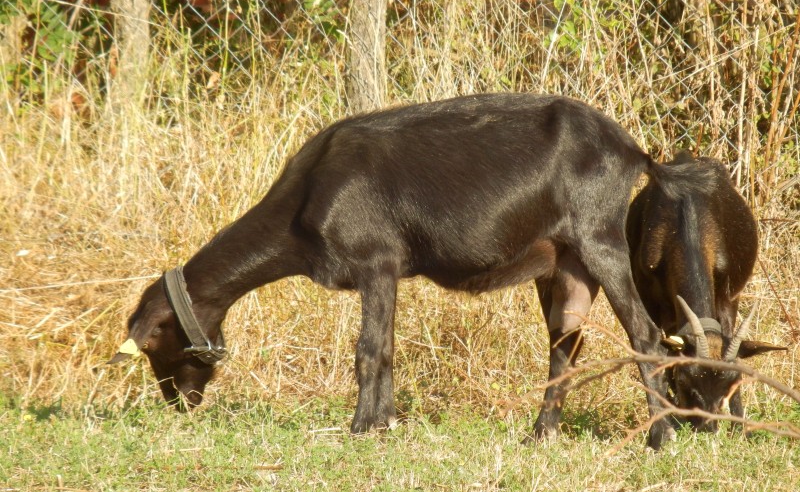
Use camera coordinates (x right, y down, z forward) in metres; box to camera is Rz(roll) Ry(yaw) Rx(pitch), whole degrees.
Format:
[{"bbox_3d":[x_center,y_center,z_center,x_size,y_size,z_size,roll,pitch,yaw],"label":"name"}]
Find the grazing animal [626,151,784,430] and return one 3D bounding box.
[{"bbox_3d":[0.645,0.078,14.879,0.340,0.590,1.050,0,4,-3],"label":"grazing animal"}]

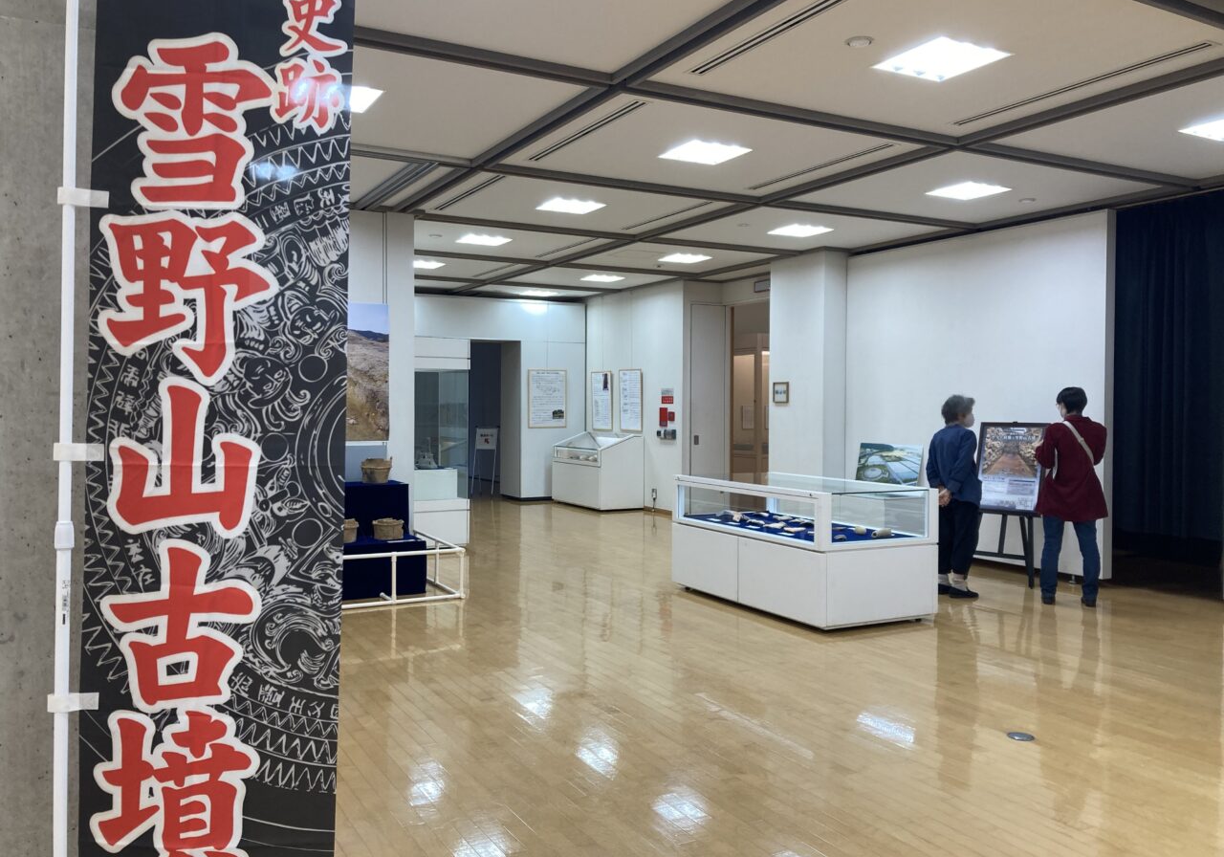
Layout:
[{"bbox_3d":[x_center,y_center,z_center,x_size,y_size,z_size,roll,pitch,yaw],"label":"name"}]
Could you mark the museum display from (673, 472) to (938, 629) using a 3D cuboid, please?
[{"bbox_3d":[1.344,0.828,7.275,0.961,0.880,1.843,-1,2,-29],"label":"museum display"}]

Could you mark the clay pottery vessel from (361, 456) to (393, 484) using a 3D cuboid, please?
[{"bbox_3d":[-1.933,0.345,8.120,0.250,0.200,0.240,-1,2,-29],"label":"clay pottery vessel"}]

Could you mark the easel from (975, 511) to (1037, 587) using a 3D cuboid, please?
[{"bbox_3d":[3.292,0.602,8.163,0.500,1.300,0.580,-1,2,-41],"label":"easel"}]

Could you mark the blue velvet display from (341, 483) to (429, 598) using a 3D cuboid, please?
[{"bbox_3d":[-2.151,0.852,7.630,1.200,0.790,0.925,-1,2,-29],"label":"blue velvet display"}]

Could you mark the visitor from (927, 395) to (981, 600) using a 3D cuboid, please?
[{"bbox_3d":[2.600,0.504,7.530,0.330,1.525,0.440,0,2,-24],"label":"visitor"}]

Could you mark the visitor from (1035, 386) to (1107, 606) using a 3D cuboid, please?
[{"bbox_3d":[3.388,0.485,7.300,0.510,1.580,0.380,0,1,-3],"label":"visitor"}]

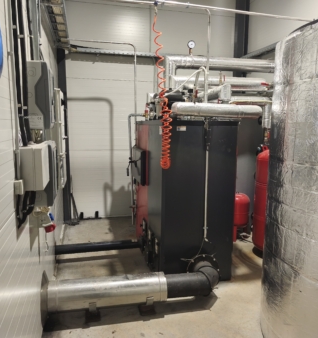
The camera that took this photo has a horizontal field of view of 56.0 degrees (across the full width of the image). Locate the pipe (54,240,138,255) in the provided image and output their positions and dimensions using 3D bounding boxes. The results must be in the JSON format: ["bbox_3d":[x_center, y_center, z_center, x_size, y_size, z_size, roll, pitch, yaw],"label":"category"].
[{"bbox_3d":[-0.711,0.934,3.599,0.992,0.093,0.093,-2,9,-14],"label":"pipe"}]

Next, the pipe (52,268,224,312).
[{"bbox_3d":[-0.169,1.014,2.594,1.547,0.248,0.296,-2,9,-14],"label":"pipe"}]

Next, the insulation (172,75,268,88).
[{"bbox_3d":[0.802,-1.116,3.843,1.312,0.125,0.125,-2,9,-14],"label":"insulation"}]

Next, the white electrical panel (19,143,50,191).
[{"bbox_3d":[-0.734,-0.022,1.787,0.115,0.232,0.304,-2,9,-14],"label":"white electrical panel"}]

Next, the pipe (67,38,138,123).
[{"bbox_3d":[-0.720,-1.112,3.871,0.894,1.053,0.029,-2,9,-14],"label":"pipe"}]

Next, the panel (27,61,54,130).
[{"bbox_3d":[-0.818,-0.502,2.110,0.136,0.429,0.320,-2,9,-14],"label":"panel"}]

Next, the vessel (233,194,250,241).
[{"bbox_3d":[1.100,0.666,4.190,0.368,0.662,0.368,-2,9,-14],"label":"vessel"}]

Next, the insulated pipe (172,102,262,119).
[{"bbox_3d":[0.603,-0.591,3.037,1.002,0.122,0.122,-2,9,-14],"label":"insulated pipe"}]

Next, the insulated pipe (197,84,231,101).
[{"bbox_3d":[0.579,-0.841,3.335,0.115,0.115,0.880,-1,9,-7],"label":"insulated pipe"}]

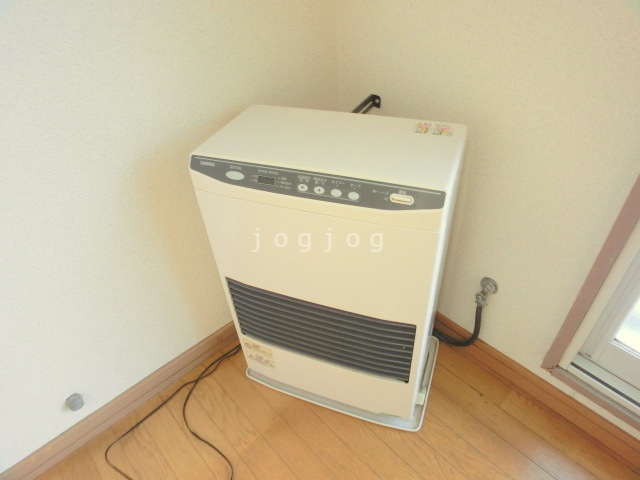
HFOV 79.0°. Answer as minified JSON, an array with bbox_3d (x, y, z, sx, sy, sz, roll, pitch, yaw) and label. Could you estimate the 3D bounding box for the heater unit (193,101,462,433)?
[{"bbox_3d":[0.048,0.086,0.978,0.513,0.711,0.307,11,40,19],"label":"heater unit"}]

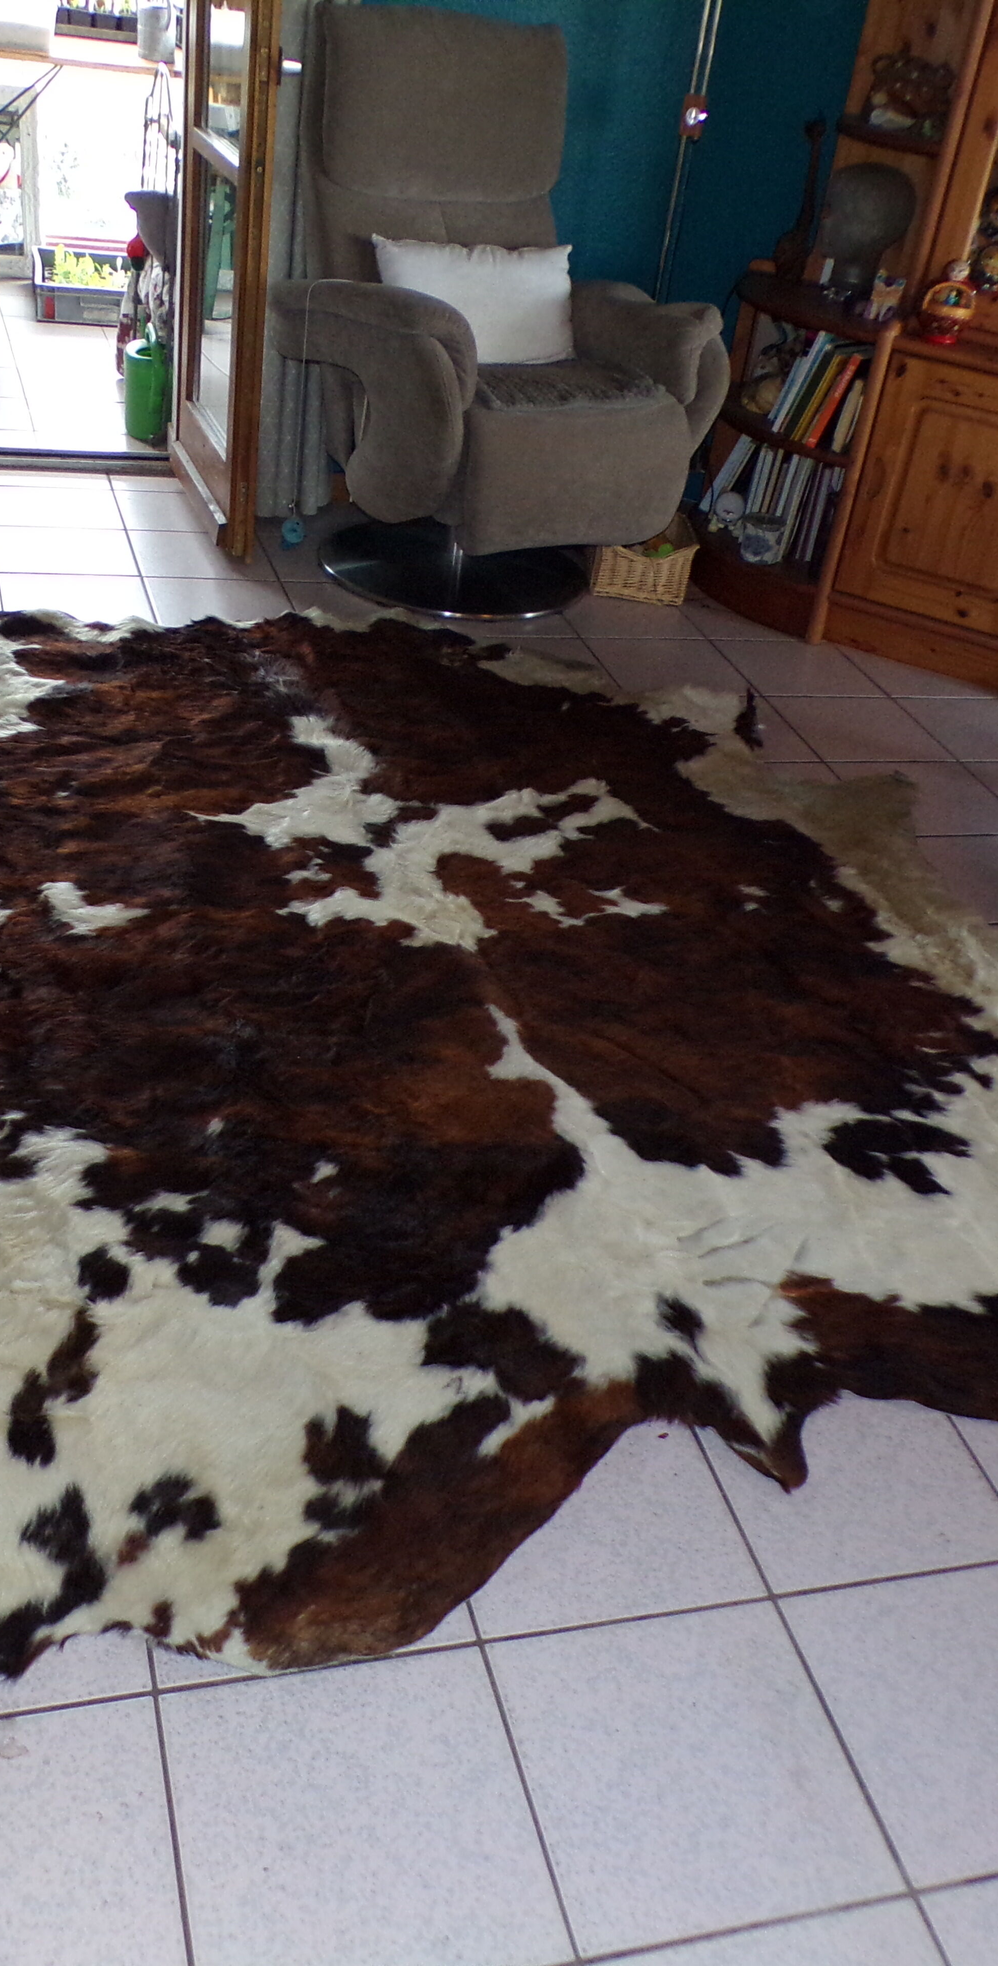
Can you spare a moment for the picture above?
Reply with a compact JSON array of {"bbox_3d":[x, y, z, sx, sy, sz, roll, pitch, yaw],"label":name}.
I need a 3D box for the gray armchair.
[{"bbox_3d":[-0.034,-1.484,4.008,0.757,1.136,0.803,-17,40,-35],"label":"gray armchair"}]

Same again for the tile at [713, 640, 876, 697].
[{"bbox_3d":[0.655,-0.679,3.973,0.300,0.010,0.306,-2,33,-17],"label":"tile"}]

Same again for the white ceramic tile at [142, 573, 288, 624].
[{"bbox_3d":[-0.589,-0.799,3.874,0.300,0.010,0.307,-2,33,-17],"label":"white ceramic tile"}]

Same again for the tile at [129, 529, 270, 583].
[{"bbox_3d":[-0.673,-0.964,4.118,0.300,0.010,0.306,-2,33,-17],"label":"tile"}]

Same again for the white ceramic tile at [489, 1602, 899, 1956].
[{"bbox_3d":[0.167,0.702,1.626,0.300,0.010,0.306,-2,33,-17],"label":"white ceramic tile"}]

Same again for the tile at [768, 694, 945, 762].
[{"bbox_3d":[0.746,-0.518,3.763,0.303,0.012,0.310,-2,33,-17],"label":"tile"}]

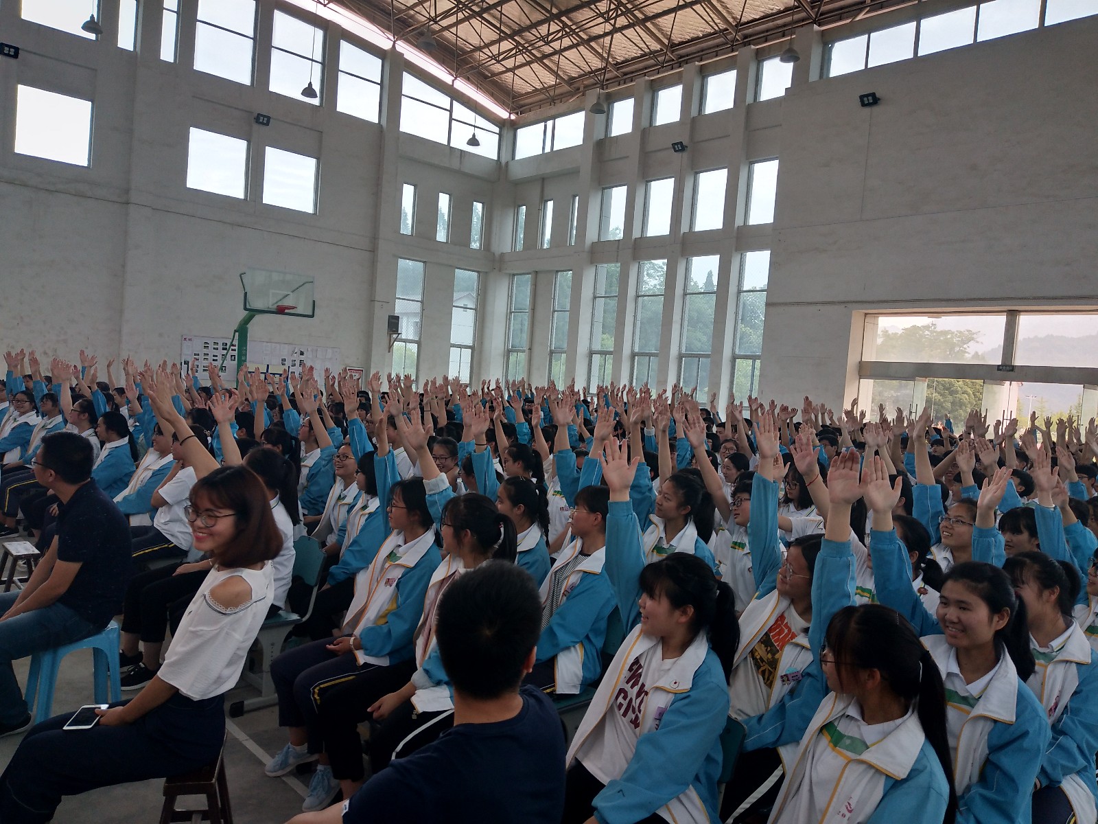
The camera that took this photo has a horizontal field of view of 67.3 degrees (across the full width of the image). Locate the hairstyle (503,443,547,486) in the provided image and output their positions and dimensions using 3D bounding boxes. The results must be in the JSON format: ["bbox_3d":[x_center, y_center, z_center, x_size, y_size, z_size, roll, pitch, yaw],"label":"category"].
[{"bbox_3d":[-0.141,0.310,4.850,0.240,0.270,0.180,3,2,-18],"label":"hairstyle"}]

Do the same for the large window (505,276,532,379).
[{"bbox_3d":[-1.177,-3.156,32.292,0.150,4.360,1.190,2,3,-41],"label":"large window"}]

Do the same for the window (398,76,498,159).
[{"bbox_3d":[-3.592,-11.083,31.138,4.540,2.120,0.150,2,3,-41],"label":"window"}]

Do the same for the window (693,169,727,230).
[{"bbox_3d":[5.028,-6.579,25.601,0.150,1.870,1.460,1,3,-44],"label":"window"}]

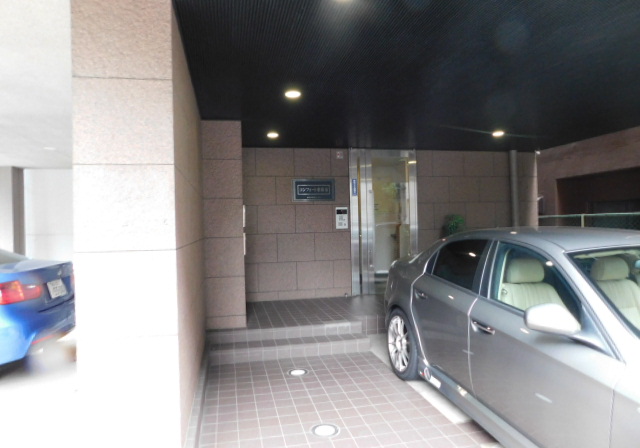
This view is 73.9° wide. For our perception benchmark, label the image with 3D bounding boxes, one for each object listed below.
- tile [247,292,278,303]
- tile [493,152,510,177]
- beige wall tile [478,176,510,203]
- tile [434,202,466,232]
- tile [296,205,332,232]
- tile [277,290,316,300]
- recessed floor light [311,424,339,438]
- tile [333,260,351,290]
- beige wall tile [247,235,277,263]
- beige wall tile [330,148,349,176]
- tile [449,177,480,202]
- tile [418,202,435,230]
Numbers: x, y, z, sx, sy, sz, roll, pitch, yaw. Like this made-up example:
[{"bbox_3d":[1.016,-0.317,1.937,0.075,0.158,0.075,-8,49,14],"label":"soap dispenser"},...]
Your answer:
[{"bbox_3d":[-0.914,1.140,6.646,0.540,0.142,0.020,-1,0,-12],"label":"tile"},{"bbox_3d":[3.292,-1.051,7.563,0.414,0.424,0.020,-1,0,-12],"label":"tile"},{"bbox_3d":[3.110,-0.614,7.569,0.596,0.449,0.030,-1,0,-12],"label":"beige wall tile"},{"bbox_3d":[2.232,-0.135,7.330,0.594,0.447,0.020,-1,0,-12],"label":"tile"},{"bbox_3d":[-0.102,-0.086,6.861,0.596,0.449,0.030,-1,0,-12],"label":"tile"},{"bbox_3d":[-0.356,1.119,6.711,0.594,0.142,0.020,-1,0,-12],"label":"tile"},{"bbox_3d":[0.038,1.462,2.971,0.198,0.030,0.198,-1,0,0],"label":"recessed floor light"},{"bbox_3d":[0.364,0.808,6.869,0.298,0.449,0.020,-1,0,-12],"label":"tile"},{"bbox_3d":[-0.962,0.386,6.673,0.578,0.449,0.030,-1,0,-12],"label":"beige wall tile"},{"bbox_3d":[0.324,-0.992,6.926,0.295,0.447,0.020,-1,0,-12],"label":"beige wall tile"},{"bbox_3d":[2.513,-0.593,7.393,0.594,0.447,0.020,-1,0,-12],"label":"tile"},{"bbox_3d":[1.786,-0.120,7.182,0.295,0.449,0.020,-1,0,-12],"label":"tile"}]

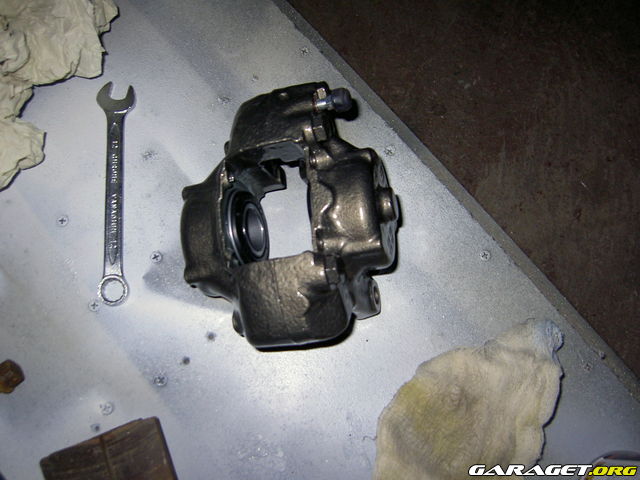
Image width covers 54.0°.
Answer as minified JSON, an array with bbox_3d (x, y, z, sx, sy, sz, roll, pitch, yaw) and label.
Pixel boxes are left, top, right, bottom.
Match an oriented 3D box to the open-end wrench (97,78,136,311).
[{"bbox_3d":[-0.143,-0.035,0.441,0.028,0.011,0.162,-3,77,-1],"label":"open-end wrench"}]

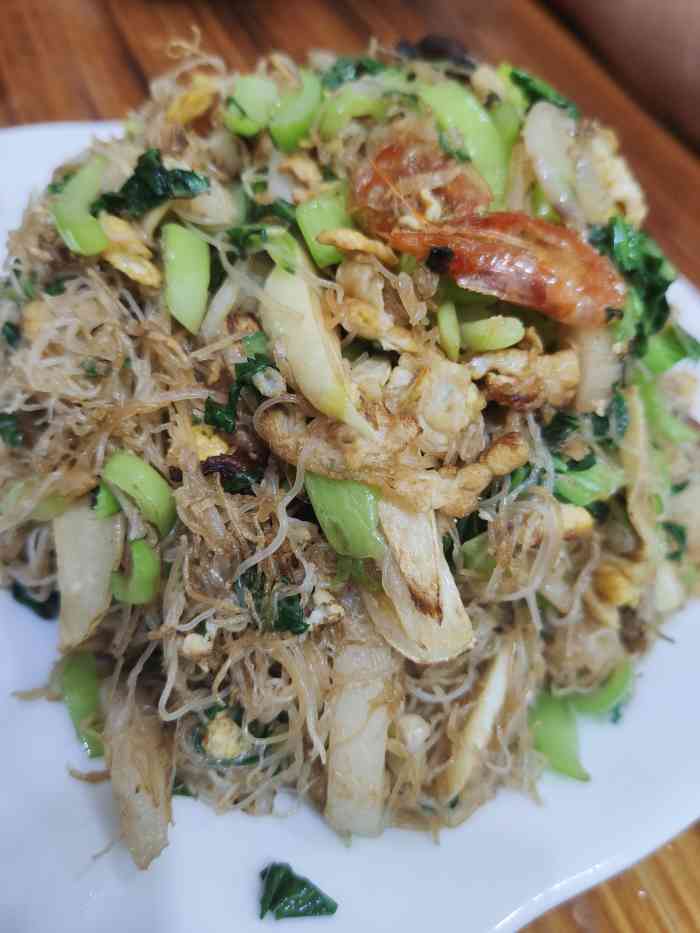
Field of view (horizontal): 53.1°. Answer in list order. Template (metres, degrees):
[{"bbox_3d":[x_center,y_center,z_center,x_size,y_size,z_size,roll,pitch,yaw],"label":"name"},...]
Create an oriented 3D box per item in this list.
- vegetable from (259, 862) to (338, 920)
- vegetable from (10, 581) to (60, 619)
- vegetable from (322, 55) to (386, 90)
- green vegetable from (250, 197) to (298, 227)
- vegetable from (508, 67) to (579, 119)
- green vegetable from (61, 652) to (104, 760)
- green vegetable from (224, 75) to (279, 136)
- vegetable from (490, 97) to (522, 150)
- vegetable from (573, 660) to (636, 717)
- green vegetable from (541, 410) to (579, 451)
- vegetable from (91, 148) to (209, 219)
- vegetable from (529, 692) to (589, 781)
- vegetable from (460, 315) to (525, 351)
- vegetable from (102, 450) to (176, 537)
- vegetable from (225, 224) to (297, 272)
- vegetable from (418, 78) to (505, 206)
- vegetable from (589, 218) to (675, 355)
[{"bbox_3d":[-0.012,0.101,0.167,0.018,0.006,0.010,17,61,10],"label":"vegetable"},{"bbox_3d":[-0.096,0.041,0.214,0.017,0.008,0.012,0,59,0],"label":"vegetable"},{"bbox_3d":[0.002,-0.150,0.267,0.024,0.010,0.012,0,59,0],"label":"vegetable"},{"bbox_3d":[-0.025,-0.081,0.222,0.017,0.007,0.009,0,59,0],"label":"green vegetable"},{"bbox_3d":[0.052,-0.099,0.191,0.007,0.010,0.025,-32,65,-17],"label":"vegetable"},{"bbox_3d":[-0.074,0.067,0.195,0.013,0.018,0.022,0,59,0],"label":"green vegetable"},{"bbox_3d":[-0.024,-0.087,0.172,0.011,0.012,0.015,19,86,1],"label":"green vegetable"},{"bbox_3d":[0.037,-0.081,0.170,0.007,0.010,0.013,-9,85,-1],"label":"vegetable"},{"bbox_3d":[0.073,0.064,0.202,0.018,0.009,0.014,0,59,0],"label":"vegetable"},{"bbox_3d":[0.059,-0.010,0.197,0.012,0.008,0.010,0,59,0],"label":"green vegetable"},{"bbox_3d":[-0.045,-0.063,0.161,0.025,0.010,0.012,-15,86,-1],"label":"vegetable"},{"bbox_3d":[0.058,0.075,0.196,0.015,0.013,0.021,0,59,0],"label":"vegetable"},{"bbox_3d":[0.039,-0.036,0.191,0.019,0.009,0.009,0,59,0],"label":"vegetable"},{"bbox_3d":[-0.042,0.005,0.142,0.008,0.012,0.017,-41,90,3],"label":"vegetable"},{"bbox_3d":[-0.018,-0.044,0.146,0.015,0.008,0.007,24,85,0],"label":"vegetable"},{"bbox_3d":[0.026,-0.074,0.163,0.010,0.010,0.031,-27,86,0],"label":"vegetable"},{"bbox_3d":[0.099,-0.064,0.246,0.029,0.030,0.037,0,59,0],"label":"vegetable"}]

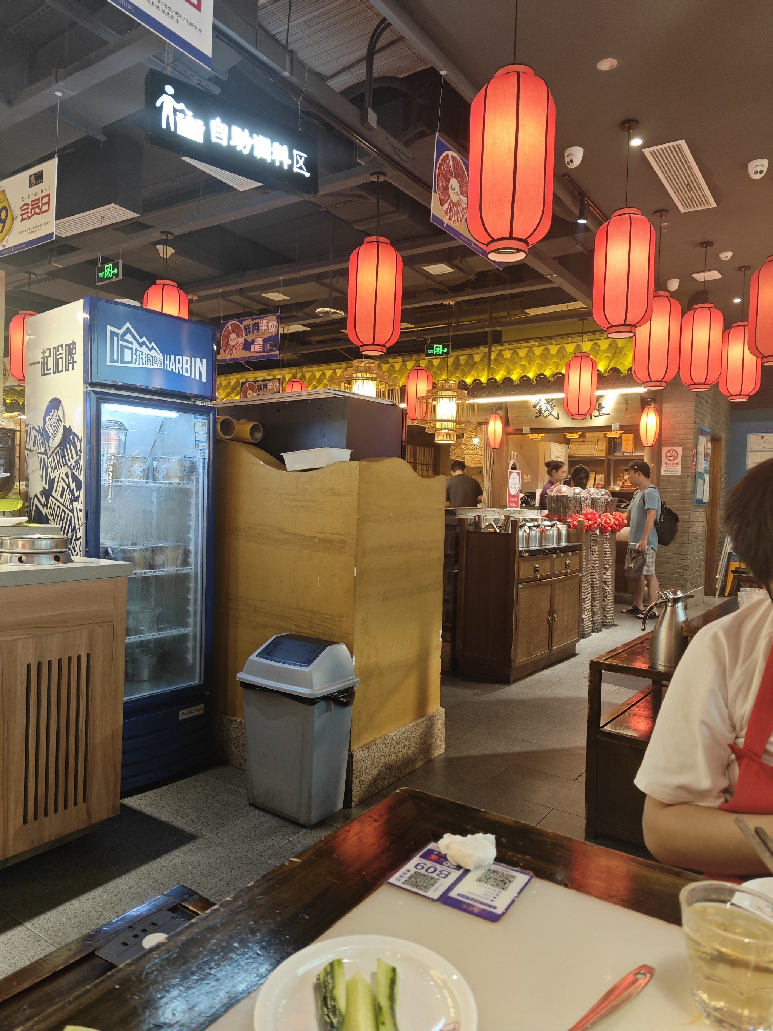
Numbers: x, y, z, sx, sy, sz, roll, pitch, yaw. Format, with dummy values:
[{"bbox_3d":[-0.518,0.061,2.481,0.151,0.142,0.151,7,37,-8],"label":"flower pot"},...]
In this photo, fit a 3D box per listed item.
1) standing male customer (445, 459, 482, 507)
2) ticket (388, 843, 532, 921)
[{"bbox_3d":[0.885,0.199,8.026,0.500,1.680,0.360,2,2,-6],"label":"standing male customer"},{"bbox_3d":[0.078,0.375,0.712,0.117,0.004,0.100,3,2,30],"label":"ticket"}]

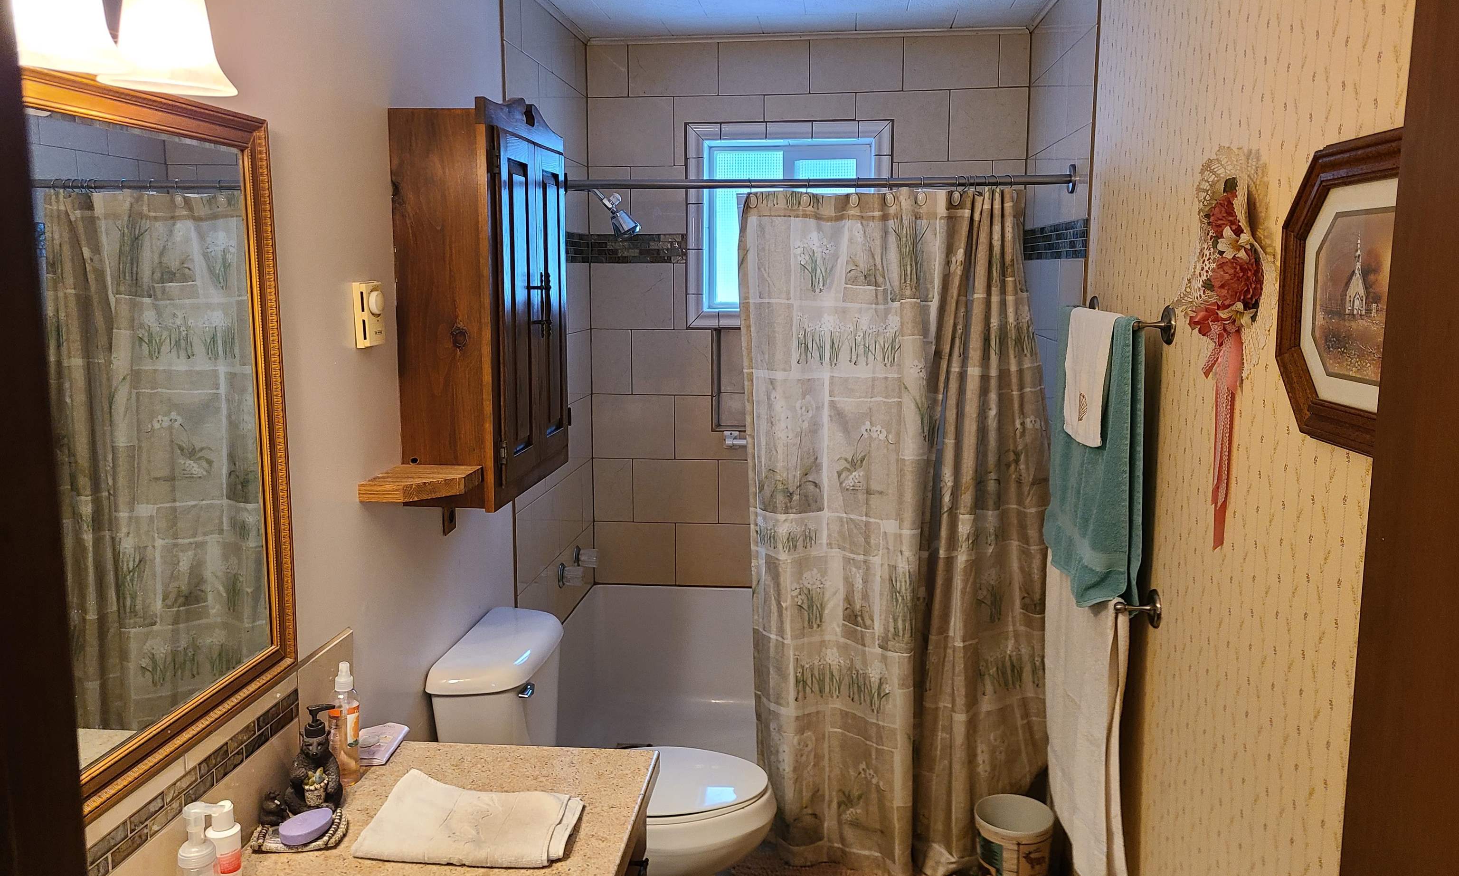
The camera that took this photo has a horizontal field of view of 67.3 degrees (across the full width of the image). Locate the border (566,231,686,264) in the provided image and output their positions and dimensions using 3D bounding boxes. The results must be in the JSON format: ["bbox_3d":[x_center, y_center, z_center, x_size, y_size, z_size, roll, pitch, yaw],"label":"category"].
[{"bbox_3d":[-0.333,-0.659,3.813,0.364,0.101,0.012,1,9,6],"label":"border"}]

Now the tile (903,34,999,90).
[{"bbox_3d":[0.733,-1.237,3.622,0.308,0.176,0.010,1,9,6],"label":"tile"}]

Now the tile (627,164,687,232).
[{"bbox_3d":[-0.242,-0.815,3.765,0.192,0.226,0.010,1,8,6],"label":"tile"}]

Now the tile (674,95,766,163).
[{"bbox_3d":[-0.032,-1.039,3.709,0.306,0.225,0.010,1,8,6],"label":"tile"}]

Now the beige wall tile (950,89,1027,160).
[{"bbox_3d":[0.856,-1.033,3.617,0.252,0.229,0.010,1,8,6],"label":"beige wall tile"}]

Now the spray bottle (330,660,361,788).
[{"bbox_3d":[-0.646,0.478,1.838,0.048,0.205,0.048,3,9,19],"label":"spray bottle"}]

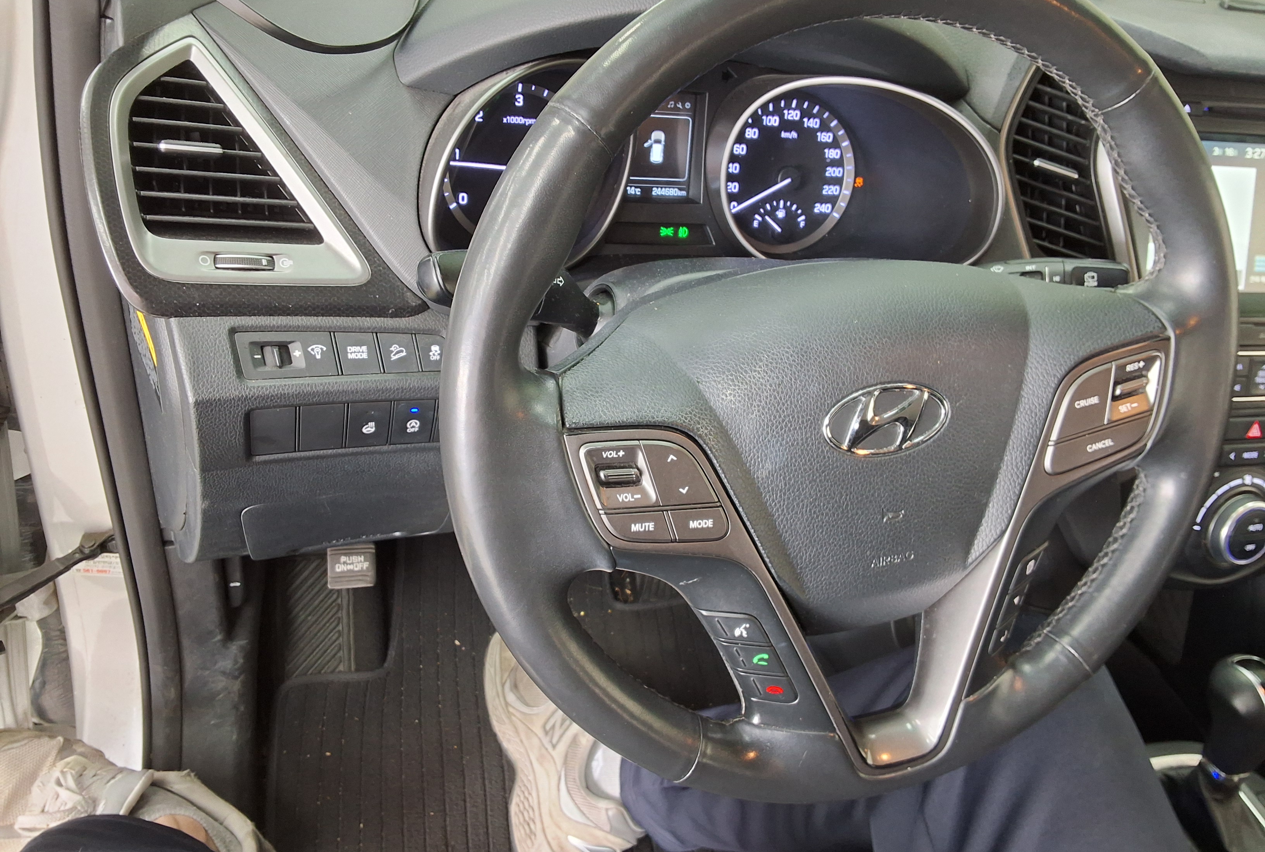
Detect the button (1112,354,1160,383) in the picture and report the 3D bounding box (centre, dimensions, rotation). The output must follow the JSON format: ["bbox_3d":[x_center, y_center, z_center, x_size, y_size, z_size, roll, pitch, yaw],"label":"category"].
[{"bbox_3d":[0.236,-0.028,0.483,0.026,0.011,0.008,-15,17,-14],"label":"button"}]

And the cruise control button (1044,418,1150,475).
[{"bbox_3d":[0.220,0.009,0.487,0.062,0.015,0.008,-15,17,-14],"label":"cruise control button"}]

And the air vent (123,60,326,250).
[{"bbox_3d":[-0.203,-0.135,0.512,0.085,0.086,0.030,-3,10,-17],"label":"air vent"}]

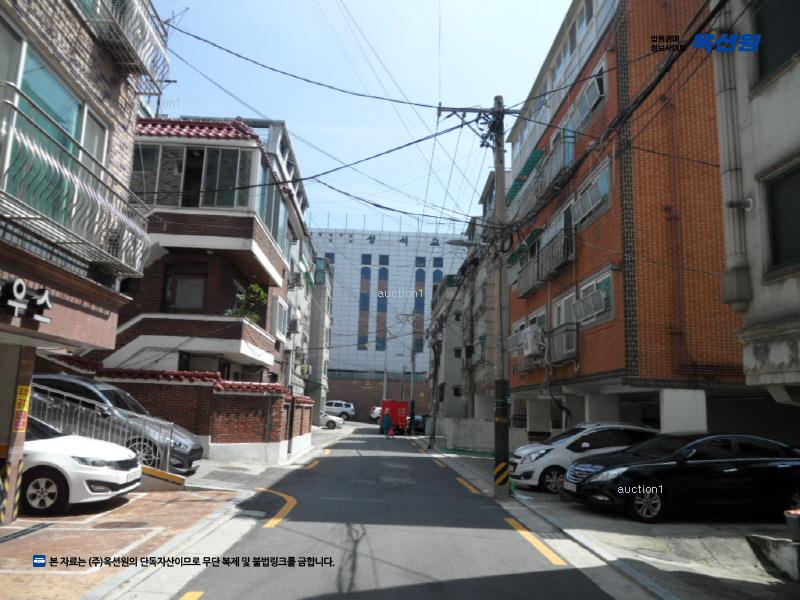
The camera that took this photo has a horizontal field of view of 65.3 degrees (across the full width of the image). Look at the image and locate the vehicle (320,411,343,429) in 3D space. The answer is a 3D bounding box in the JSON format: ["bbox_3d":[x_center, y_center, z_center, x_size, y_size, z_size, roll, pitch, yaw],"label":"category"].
[{"bbox_3d":[-6.229,8.760,46.154,4.300,1.470,1.770,2,-10,-2],"label":"vehicle"}]

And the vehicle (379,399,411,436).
[{"bbox_3d":[-0.303,8.837,47.100,1.850,2.480,4.800,2,-10,-2],"label":"vehicle"}]

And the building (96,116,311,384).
[{"bbox_3d":[-8.214,0.384,24.741,6.700,10.800,11.500,2,-10,-2],"label":"building"}]

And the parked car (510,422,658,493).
[{"bbox_3d":[4.344,3.587,14.482,3.600,1.520,1.600,3,-10,-8],"label":"parked car"}]

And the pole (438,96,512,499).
[{"bbox_3d":[1.624,-0.323,13.371,1.770,8.770,0.400,2,-10,-2],"label":"pole"}]

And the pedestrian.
[{"bbox_3d":[-0.676,7.641,38.253,0.500,1.660,0.350,2,-10,-2],"label":"pedestrian"}]

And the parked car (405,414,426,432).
[{"bbox_3d":[1.251,9.693,48.782,1.800,1.470,4.300,2,-10,-2],"label":"parked car"}]

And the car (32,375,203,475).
[{"bbox_3d":[-6.358,2.394,12.913,4.600,1.500,1.820,15,-12,-5],"label":"car"}]

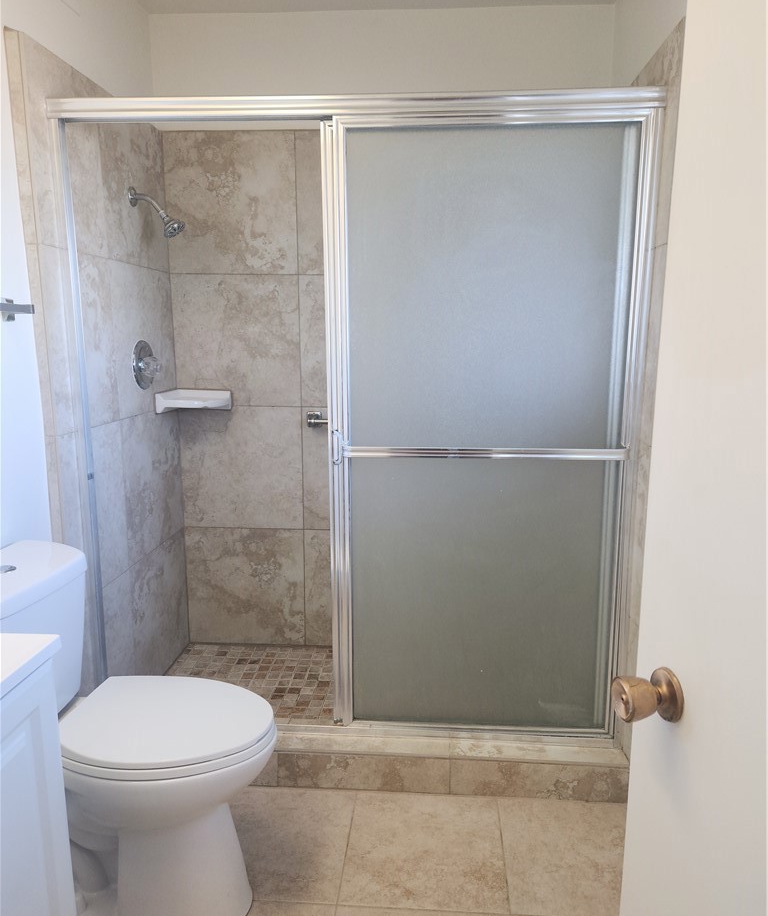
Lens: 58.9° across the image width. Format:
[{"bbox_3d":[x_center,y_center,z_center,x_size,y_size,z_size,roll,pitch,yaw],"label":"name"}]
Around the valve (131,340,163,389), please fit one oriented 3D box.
[{"bbox_3d":[-0.807,-0.324,2.382,0.070,0.174,0.173,1,10,4],"label":"valve"}]

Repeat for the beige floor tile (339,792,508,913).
[{"bbox_3d":[0.106,1.008,1.760,0.403,0.010,0.399,1,10,4],"label":"beige floor tile"}]

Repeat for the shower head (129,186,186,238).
[{"bbox_3d":[-0.756,-0.825,2.288,0.170,0.168,0.075,1,10,4],"label":"shower head"}]

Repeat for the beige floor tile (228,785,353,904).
[{"bbox_3d":[-0.296,1.002,1.789,0.403,0.010,0.399,1,10,4],"label":"beige floor tile"}]

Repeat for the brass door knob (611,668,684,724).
[{"bbox_3d":[0.303,0.277,0.787,0.060,0.061,0.061,-2,10,-9],"label":"brass door knob"}]

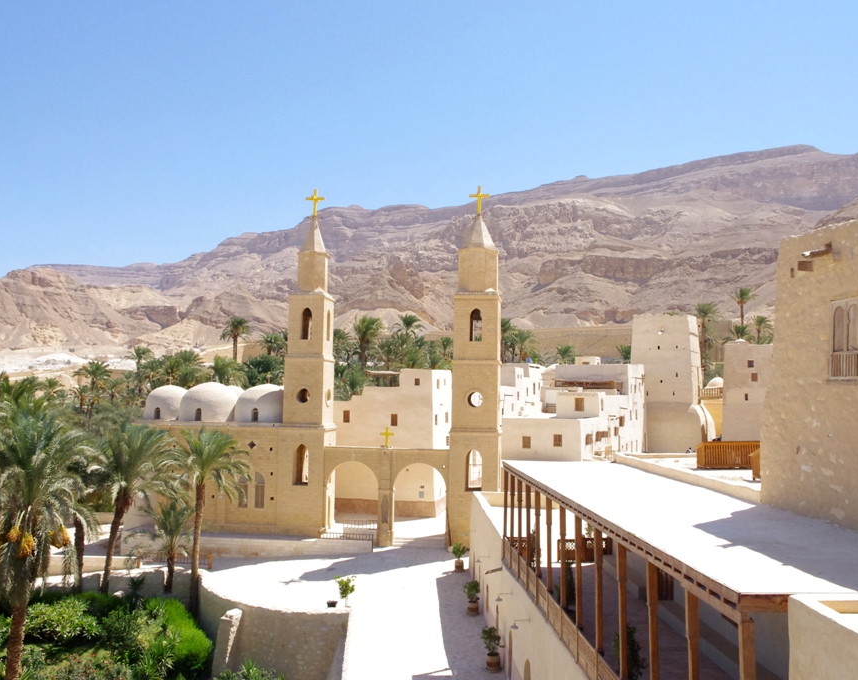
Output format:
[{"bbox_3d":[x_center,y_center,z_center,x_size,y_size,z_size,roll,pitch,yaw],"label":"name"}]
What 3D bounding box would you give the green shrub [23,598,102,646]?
[{"bbox_3d":[-19.496,14.859,40.800,3.481,2.163,2.785,3,-5,-26],"label":"green shrub"}]

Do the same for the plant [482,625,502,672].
[{"bbox_3d":[2.494,12.313,30.644,0.800,1.750,0.800,1,-5,-2],"label":"plant"}]

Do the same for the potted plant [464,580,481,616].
[{"bbox_3d":[2.064,12.242,36.400,0.836,1.807,0.794,0,-5,3],"label":"potted plant"}]

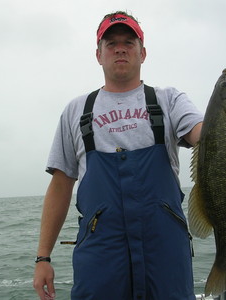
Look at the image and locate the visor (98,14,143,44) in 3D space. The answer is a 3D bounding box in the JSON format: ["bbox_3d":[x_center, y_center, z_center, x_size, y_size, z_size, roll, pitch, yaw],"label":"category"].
[{"bbox_3d":[0.028,-0.445,1.655,0.175,0.100,0.260,-4,-12,2],"label":"visor"}]

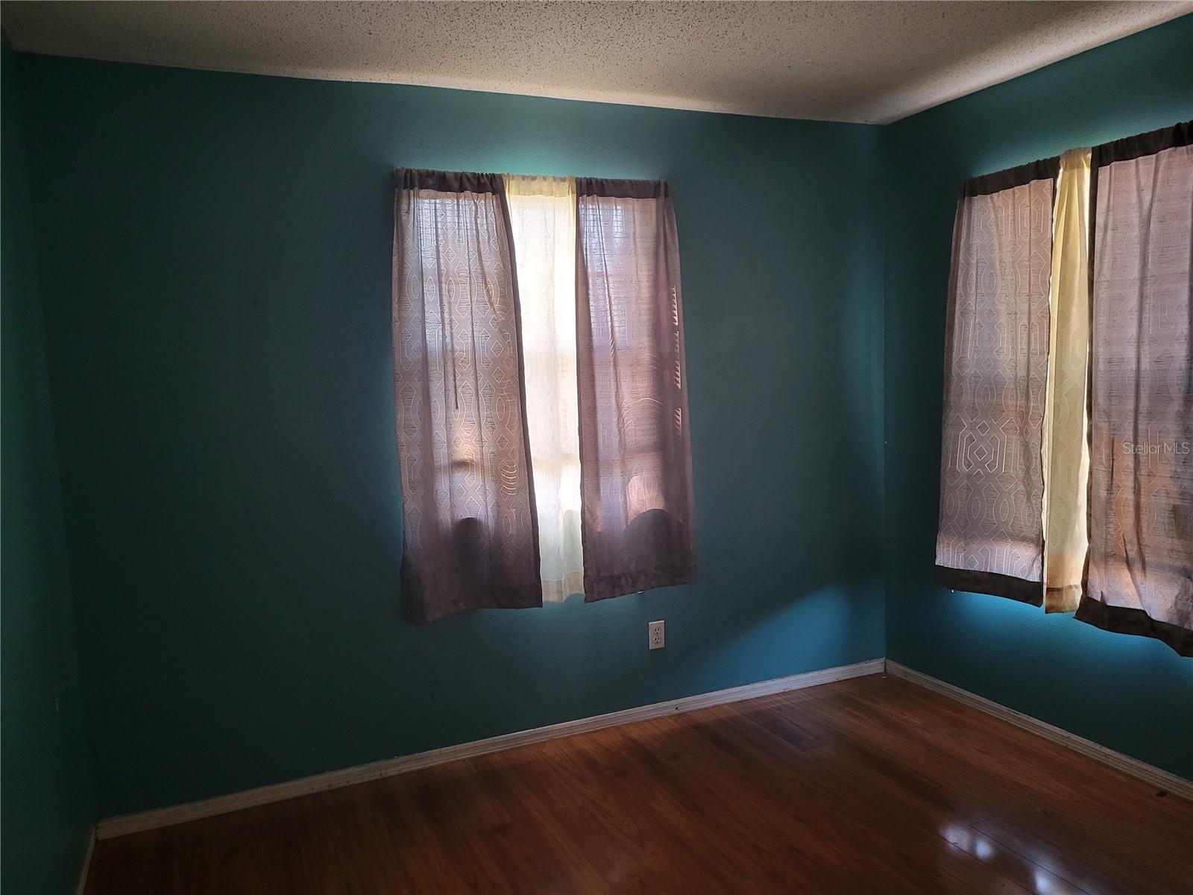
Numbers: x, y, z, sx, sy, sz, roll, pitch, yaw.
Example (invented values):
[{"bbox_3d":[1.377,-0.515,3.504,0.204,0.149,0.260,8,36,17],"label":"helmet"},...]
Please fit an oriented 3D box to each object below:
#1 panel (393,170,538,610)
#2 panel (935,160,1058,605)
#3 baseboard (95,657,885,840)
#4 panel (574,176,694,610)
[{"bbox_3d":[-0.478,-0.161,3.196,0.520,1.605,0.100,-5,6,-23],"label":"panel"},{"bbox_3d":[1.495,-0.213,3.392,0.100,1.610,0.560,-5,6,-23],"label":"panel"},{"bbox_3d":[-0.131,1.113,3.505,3.221,0.066,0.016,-5,6,-23],"label":"baseboard"},{"bbox_3d":[0.150,-0.216,3.464,0.485,1.605,0.100,-5,6,-23],"label":"panel"}]

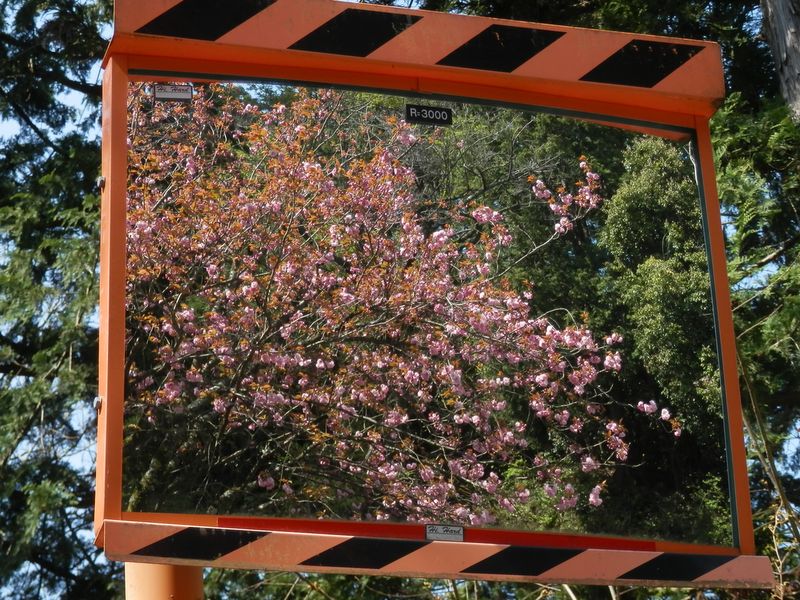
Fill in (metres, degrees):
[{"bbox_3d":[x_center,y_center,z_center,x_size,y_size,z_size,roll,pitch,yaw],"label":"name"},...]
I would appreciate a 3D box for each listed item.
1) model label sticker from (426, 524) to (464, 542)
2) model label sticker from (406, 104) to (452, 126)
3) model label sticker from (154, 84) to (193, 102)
[{"bbox_3d":[0.040,0.208,1.812,0.036,0.016,0.002,4,-19,-16],"label":"model label sticker"},{"bbox_3d":[0.028,-0.180,1.983,0.047,0.020,0.002,3,-27,-17],"label":"model label sticker"},{"bbox_3d":[-0.214,-0.196,1.923,0.036,0.016,0.002,0,-26,-13],"label":"model label sticker"}]

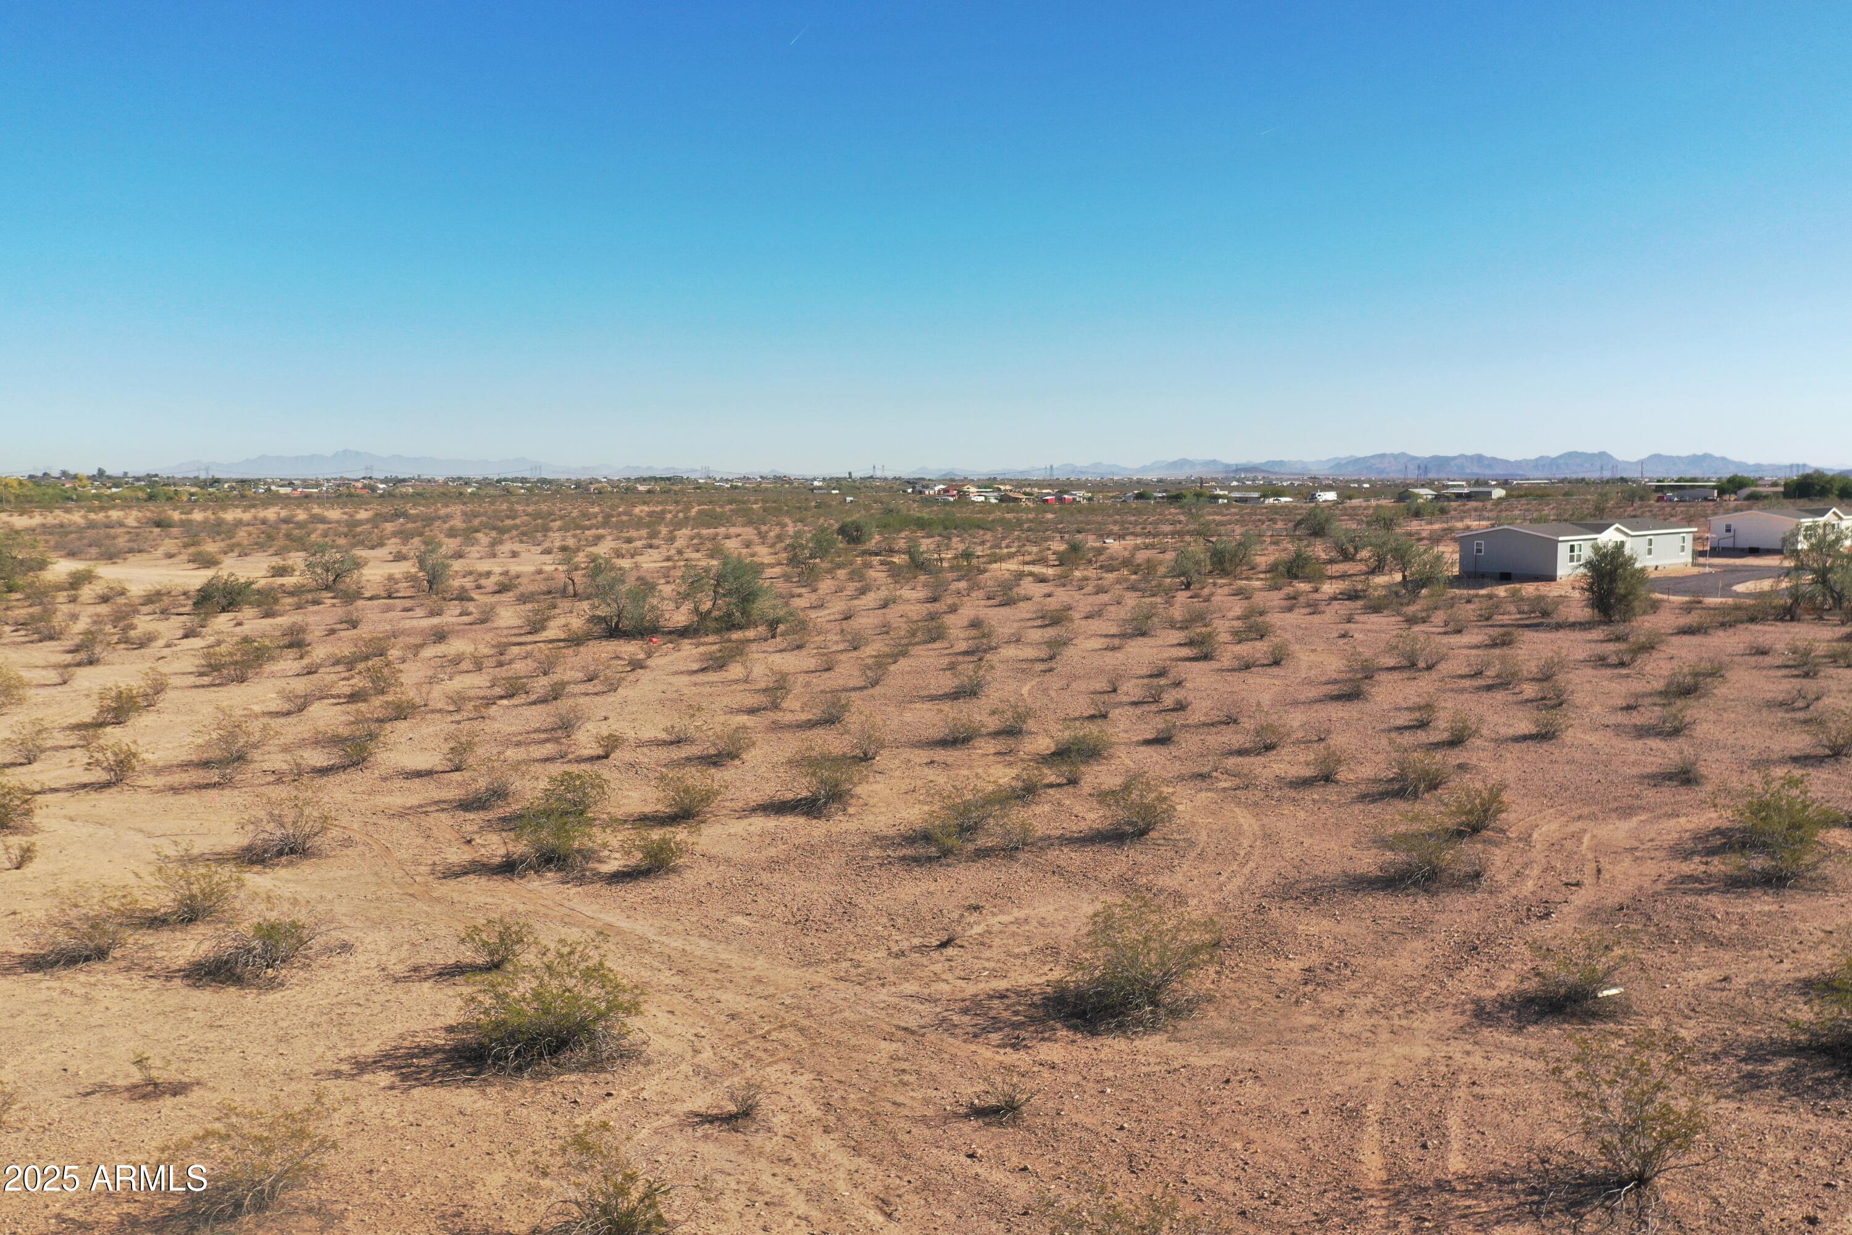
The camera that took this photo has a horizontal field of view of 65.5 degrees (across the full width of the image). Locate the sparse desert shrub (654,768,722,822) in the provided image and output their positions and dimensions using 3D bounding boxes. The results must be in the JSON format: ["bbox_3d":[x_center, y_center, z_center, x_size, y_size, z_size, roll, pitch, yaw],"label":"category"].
[{"bbox_3d":[-5.430,4.037,32.986,1.474,1.099,1.356,0,6,0],"label":"sparse desert shrub"}]

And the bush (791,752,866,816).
[{"bbox_3d":[-2.260,3.770,33.267,1.702,1.241,1.617,0,6,-4],"label":"bush"}]

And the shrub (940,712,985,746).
[{"bbox_3d":[1.107,3.161,41.527,1.145,0.850,1.088,0,6,2],"label":"shrub"}]

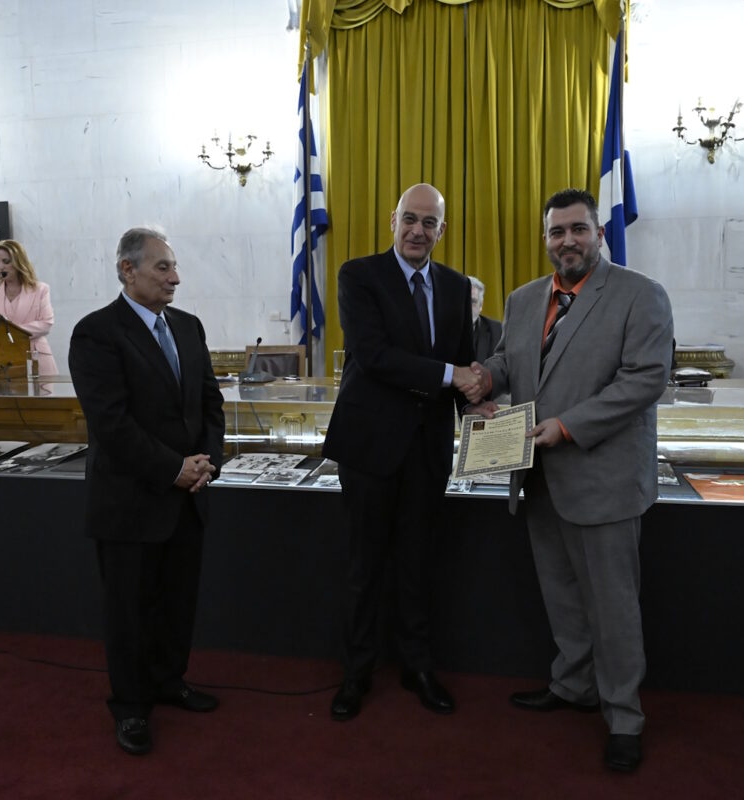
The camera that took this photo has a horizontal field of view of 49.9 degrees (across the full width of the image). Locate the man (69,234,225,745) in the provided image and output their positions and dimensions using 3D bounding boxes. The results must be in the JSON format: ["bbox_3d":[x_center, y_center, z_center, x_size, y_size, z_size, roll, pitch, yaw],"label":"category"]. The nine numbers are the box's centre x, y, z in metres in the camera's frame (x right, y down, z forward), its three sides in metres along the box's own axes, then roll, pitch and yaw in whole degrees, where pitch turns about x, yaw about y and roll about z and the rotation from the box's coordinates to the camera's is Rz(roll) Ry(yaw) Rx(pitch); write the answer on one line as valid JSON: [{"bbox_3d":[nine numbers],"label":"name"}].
[{"bbox_3d":[-0.748,0.279,2.641,0.430,1.660,0.510,4,6,42],"label":"man"}]

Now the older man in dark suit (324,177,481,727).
[{"bbox_3d":[0.117,0.171,2.793,0.540,1.840,0.480,-3,5,-27],"label":"older man in dark suit"}]

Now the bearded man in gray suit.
[{"bbox_3d":[0.657,0.214,2.597,0.620,1.780,0.520,3,6,36],"label":"bearded man in gray suit"}]

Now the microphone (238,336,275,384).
[{"bbox_3d":[-0.591,-0.203,4.090,0.140,0.235,0.190,1,5,12],"label":"microphone"}]

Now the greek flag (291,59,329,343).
[{"bbox_3d":[-0.416,-1.319,5.325,0.260,1.840,0.220,1,5,12],"label":"greek flag"}]

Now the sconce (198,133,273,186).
[{"bbox_3d":[-0.963,-1.688,5.641,0.520,0.365,0.280,1,5,12],"label":"sconce"}]

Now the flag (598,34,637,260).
[{"bbox_3d":[1.510,-1.294,4.901,0.260,1.840,0.220,1,5,12],"label":"flag"}]

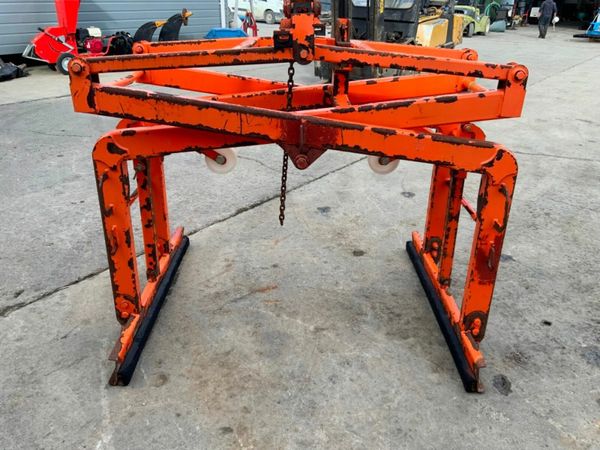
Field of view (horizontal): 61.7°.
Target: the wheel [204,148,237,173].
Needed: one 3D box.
[{"bbox_3d":[-0.376,-0.319,2.400,0.150,0.150,0.050,0,25,0],"label":"wheel"}]

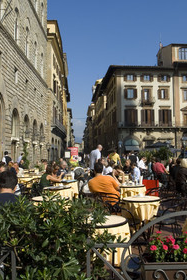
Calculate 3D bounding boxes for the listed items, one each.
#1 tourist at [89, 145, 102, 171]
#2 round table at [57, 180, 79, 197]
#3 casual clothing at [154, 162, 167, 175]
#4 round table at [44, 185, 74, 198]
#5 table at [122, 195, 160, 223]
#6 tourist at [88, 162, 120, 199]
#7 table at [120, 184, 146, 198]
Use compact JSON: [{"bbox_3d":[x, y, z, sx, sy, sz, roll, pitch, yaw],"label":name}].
[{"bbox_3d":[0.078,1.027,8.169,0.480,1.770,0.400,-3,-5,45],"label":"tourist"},{"bbox_3d":[-0.695,1.541,8.126,0.650,0.740,0.650,0,-3,0],"label":"round table"},{"bbox_3d":[2.605,1.118,11.355,0.500,0.520,0.360,0,-3,9],"label":"casual clothing"},{"bbox_3d":[-0.757,1.408,6.230,0.620,0.740,0.620,-1,-3,0],"label":"round table"},{"bbox_3d":[0.807,1.356,4.861,0.650,0.740,0.650,0,-3,0],"label":"table"},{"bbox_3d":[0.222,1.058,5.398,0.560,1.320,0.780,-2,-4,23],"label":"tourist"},{"bbox_3d":[0.949,1.473,6.928,0.650,0.740,0.650,0,-3,0],"label":"table"}]

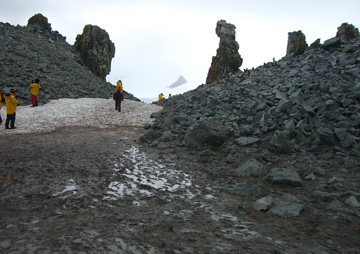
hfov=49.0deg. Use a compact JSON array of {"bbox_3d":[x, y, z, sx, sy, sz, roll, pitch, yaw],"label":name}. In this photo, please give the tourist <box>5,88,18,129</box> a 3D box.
[{"bbox_3d":[-7.453,-0.779,17.500,0.500,1.750,0.600,-2,3,-40],"label":"tourist"}]

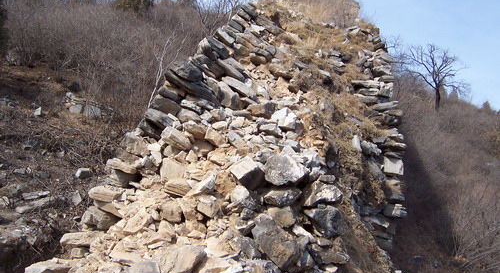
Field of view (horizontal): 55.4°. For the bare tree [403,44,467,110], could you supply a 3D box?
[{"bbox_3d":[14.707,-4.783,38.000,5.000,5.300,4.800,0,-2,0],"label":"bare tree"}]

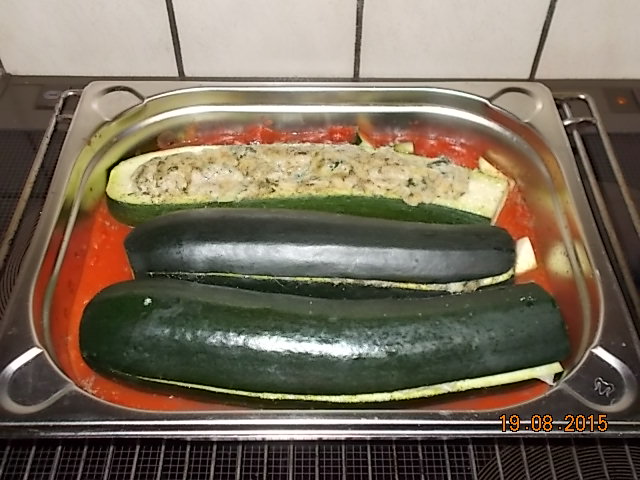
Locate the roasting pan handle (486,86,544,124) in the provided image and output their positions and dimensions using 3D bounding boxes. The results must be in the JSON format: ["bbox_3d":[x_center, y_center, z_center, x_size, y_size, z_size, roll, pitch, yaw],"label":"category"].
[{"bbox_3d":[0.137,-0.095,0.495,0.035,0.008,0.031,37,58,28],"label":"roasting pan handle"}]

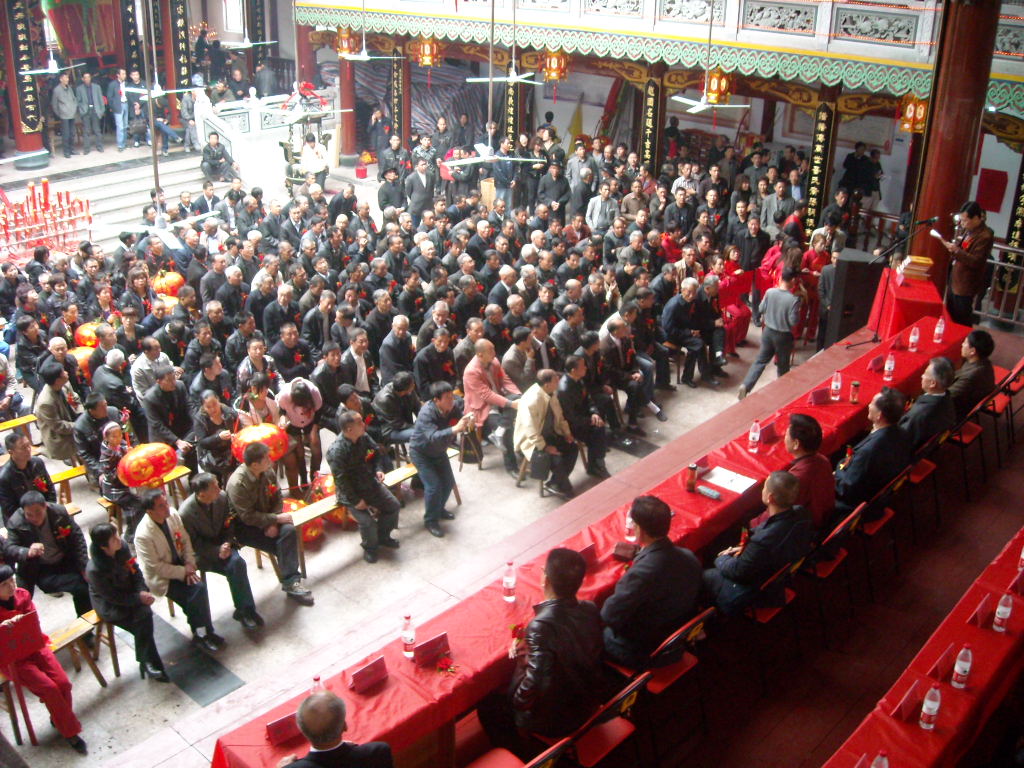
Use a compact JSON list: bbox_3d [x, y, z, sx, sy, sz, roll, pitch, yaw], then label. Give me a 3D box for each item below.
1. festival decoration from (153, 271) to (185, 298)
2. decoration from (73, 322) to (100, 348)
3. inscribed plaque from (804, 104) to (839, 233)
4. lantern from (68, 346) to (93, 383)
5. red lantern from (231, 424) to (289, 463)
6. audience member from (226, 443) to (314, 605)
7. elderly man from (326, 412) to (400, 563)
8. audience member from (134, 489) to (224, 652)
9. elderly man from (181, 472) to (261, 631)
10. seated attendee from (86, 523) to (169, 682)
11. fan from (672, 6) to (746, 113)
[{"bbox_3d":[-4.438,-1.275,13.362,0.450,0.330,0.450,21,31,38],"label":"festival decoration"},{"bbox_3d":[-4.519,-0.521,11.128,0.420,0.280,0.420,20,29,37],"label":"decoration"},{"bbox_3d":[4.483,-3.085,15.266,0.300,2.100,0.070,21,31,38],"label":"inscribed plaque"},{"bbox_3d":[-4.388,-0.169,10.628,0.500,0.380,0.500,21,30,37],"label":"lantern"},{"bbox_3d":[-2.291,0.541,9.404,0.520,0.370,0.520,1,24,0],"label":"red lantern"},{"bbox_3d":[-1.853,1.086,8.202,0.760,1.300,0.520,10,25,18],"label":"audience member"},{"bbox_3d":[-1.187,0.828,8.279,0.750,1.220,0.550,18,28,35],"label":"elderly man"},{"bbox_3d":[-2.462,1.395,7.724,0.780,1.260,0.520,12,26,23],"label":"audience member"},{"bbox_3d":[-2.086,1.183,7.359,0.780,1.220,0.520,14,26,27],"label":"elderly man"},{"bbox_3d":[-2.690,1.532,7.207,0.720,1.230,0.480,11,25,21],"label":"seated attendee"},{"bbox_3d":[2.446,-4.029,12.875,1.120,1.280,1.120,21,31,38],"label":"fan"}]

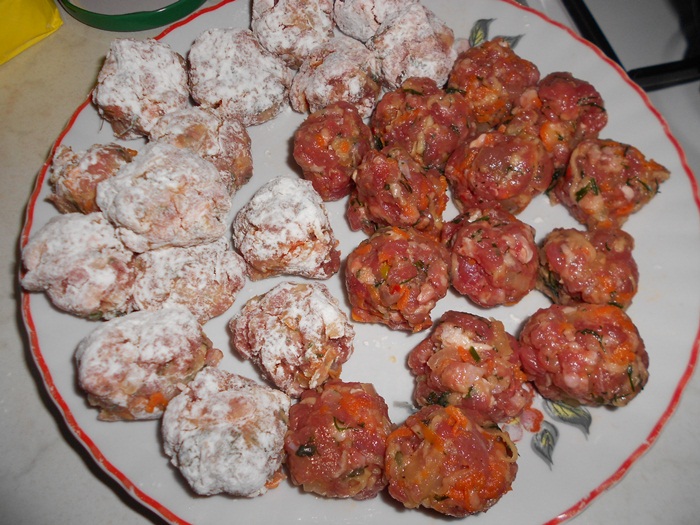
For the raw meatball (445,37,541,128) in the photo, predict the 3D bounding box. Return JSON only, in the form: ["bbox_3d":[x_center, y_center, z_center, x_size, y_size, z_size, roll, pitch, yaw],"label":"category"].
[{"bbox_3d":[0.064,-0.080,0.236,0.041,0.037,0.041,-3,64,0],"label":"raw meatball"}]

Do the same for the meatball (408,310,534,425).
[{"bbox_3d":[0.041,0.036,0.179,0.042,0.037,0.040,-3,64,0],"label":"meatball"}]

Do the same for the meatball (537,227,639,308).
[{"bbox_3d":[0.087,0.002,0.194,0.035,0.031,0.034,-3,64,0],"label":"meatball"}]

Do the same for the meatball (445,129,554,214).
[{"bbox_3d":[0.062,-0.038,0.218,0.043,0.035,0.037,-3,64,0],"label":"meatball"}]

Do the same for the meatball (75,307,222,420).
[{"bbox_3d":[-0.069,0.035,0.183,0.049,0.038,0.037,-22,65,-9],"label":"meatball"}]

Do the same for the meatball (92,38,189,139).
[{"bbox_3d":[-0.093,-0.078,0.236,0.040,0.039,0.045,-4,63,0],"label":"meatball"}]

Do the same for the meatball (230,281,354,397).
[{"bbox_3d":[-0.020,0.026,0.182,0.043,0.037,0.040,-3,64,0],"label":"meatball"}]

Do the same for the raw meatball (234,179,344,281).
[{"bbox_3d":[-0.025,-0.013,0.209,0.041,0.037,0.040,-3,64,0],"label":"raw meatball"}]

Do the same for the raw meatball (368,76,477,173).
[{"bbox_3d":[0.032,-0.061,0.230,0.043,0.038,0.041,-3,64,0],"label":"raw meatball"}]

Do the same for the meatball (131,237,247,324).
[{"bbox_3d":[-0.059,0.005,0.195,0.042,0.035,0.036,-3,64,0],"label":"meatball"}]

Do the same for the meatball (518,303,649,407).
[{"bbox_3d":[0.080,0.032,0.181,0.042,0.034,0.036,-4,63,0],"label":"meatball"}]

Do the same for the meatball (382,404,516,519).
[{"bbox_3d":[0.031,0.061,0.164,0.041,0.033,0.033,-3,64,0],"label":"meatball"}]

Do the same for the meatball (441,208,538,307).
[{"bbox_3d":[0.052,-0.002,0.197,0.035,0.033,0.037,-3,64,0],"label":"meatball"}]

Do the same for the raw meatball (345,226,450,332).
[{"bbox_3d":[0.018,0.006,0.201,0.040,0.036,0.041,-4,63,0],"label":"raw meatball"}]

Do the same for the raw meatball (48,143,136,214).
[{"bbox_3d":[-0.106,-0.034,0.219,0.035,0.029,0.032,-4,63,0],"label":"raw meatball"}]

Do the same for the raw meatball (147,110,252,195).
[{"bbox_3d":[-0.064,-0.048,0.226,0.043,0.037,0.040,-3,64,0],"label":"raw meatball"}]

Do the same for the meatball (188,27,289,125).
[{"bbox_3d":[-0.051,-0.085,0.241,0.045,0.039,0.044,-3,64,0],"label":"meatball"}]

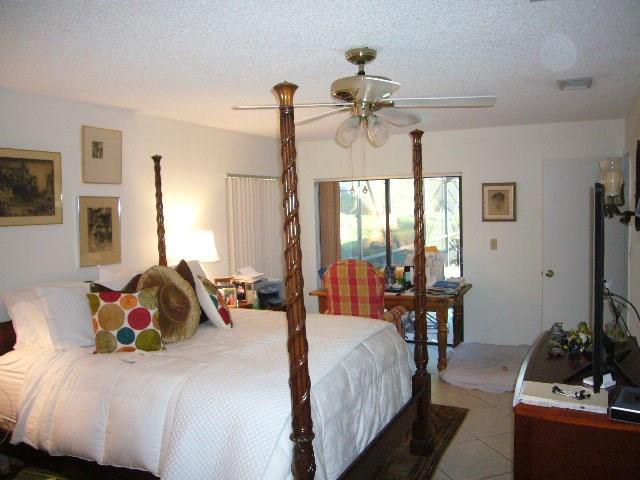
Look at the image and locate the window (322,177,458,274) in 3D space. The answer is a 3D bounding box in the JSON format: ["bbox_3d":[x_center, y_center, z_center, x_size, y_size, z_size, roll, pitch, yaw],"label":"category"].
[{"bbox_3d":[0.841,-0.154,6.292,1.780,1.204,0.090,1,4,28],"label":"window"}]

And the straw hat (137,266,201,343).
[{"bbox_3d":[-0.956,0.410,3.290,0.170,0.440,0.410,-25,-8,31],"label":"straw hat"}]

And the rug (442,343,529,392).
[{"bbox_3d":[1.657,1.211,5.008,0.870,0.080,1.250,0,4,28],"label":"rug"}]

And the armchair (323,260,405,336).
[{"bbox_3d":[0.446,0.753,4.969,0.660,1.120,0.660,1,4,25],"label":"armchair"}]

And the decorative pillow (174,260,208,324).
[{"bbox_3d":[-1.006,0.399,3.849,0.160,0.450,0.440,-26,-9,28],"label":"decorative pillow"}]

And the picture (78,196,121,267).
[{"bbox_3d":[-1.831,-0.071,4.357,0.035,0.575,0.410,1,4,28],"label":"picture"}]

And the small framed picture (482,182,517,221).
[{"bbox_3d":[1.898,-0.403,5.487,0.350,0.405,0.030,0,4,28],"label":"small framed picture"}]

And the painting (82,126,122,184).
[{"bbox_3d":[-1.816,-0.704,4.361,0.035,0.459,0.399,1,4,28],"label":"painting"}]

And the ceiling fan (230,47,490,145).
[{"bbox_3d":[0.216,-0.729,2.707,1.320,0.490,1.300,0,4,28],"label":"ceiling fan"}]

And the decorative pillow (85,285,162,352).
[{"bbox_3d":[-1.075,0.445,2.860,0.385,0.365,0.125,-2,-6,1],"label":"decorative pillow"}]

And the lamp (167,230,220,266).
[{"bbox_3d":[-1.203,0.289,4.952,0.450,0.720,0.450,1,4,28],"label":"lamp"}]

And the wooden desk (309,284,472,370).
[{"bbox_3d":[0.744,0.874,5.266,1.450,0.770,0.700,0,4,23],"label":"wooden desk"}]

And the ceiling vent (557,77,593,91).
[{"bbox_3d":[1.844,-1.110,3.733,0.220,0.035,0.330,1,4,28],"label":"ceiling vent"}]

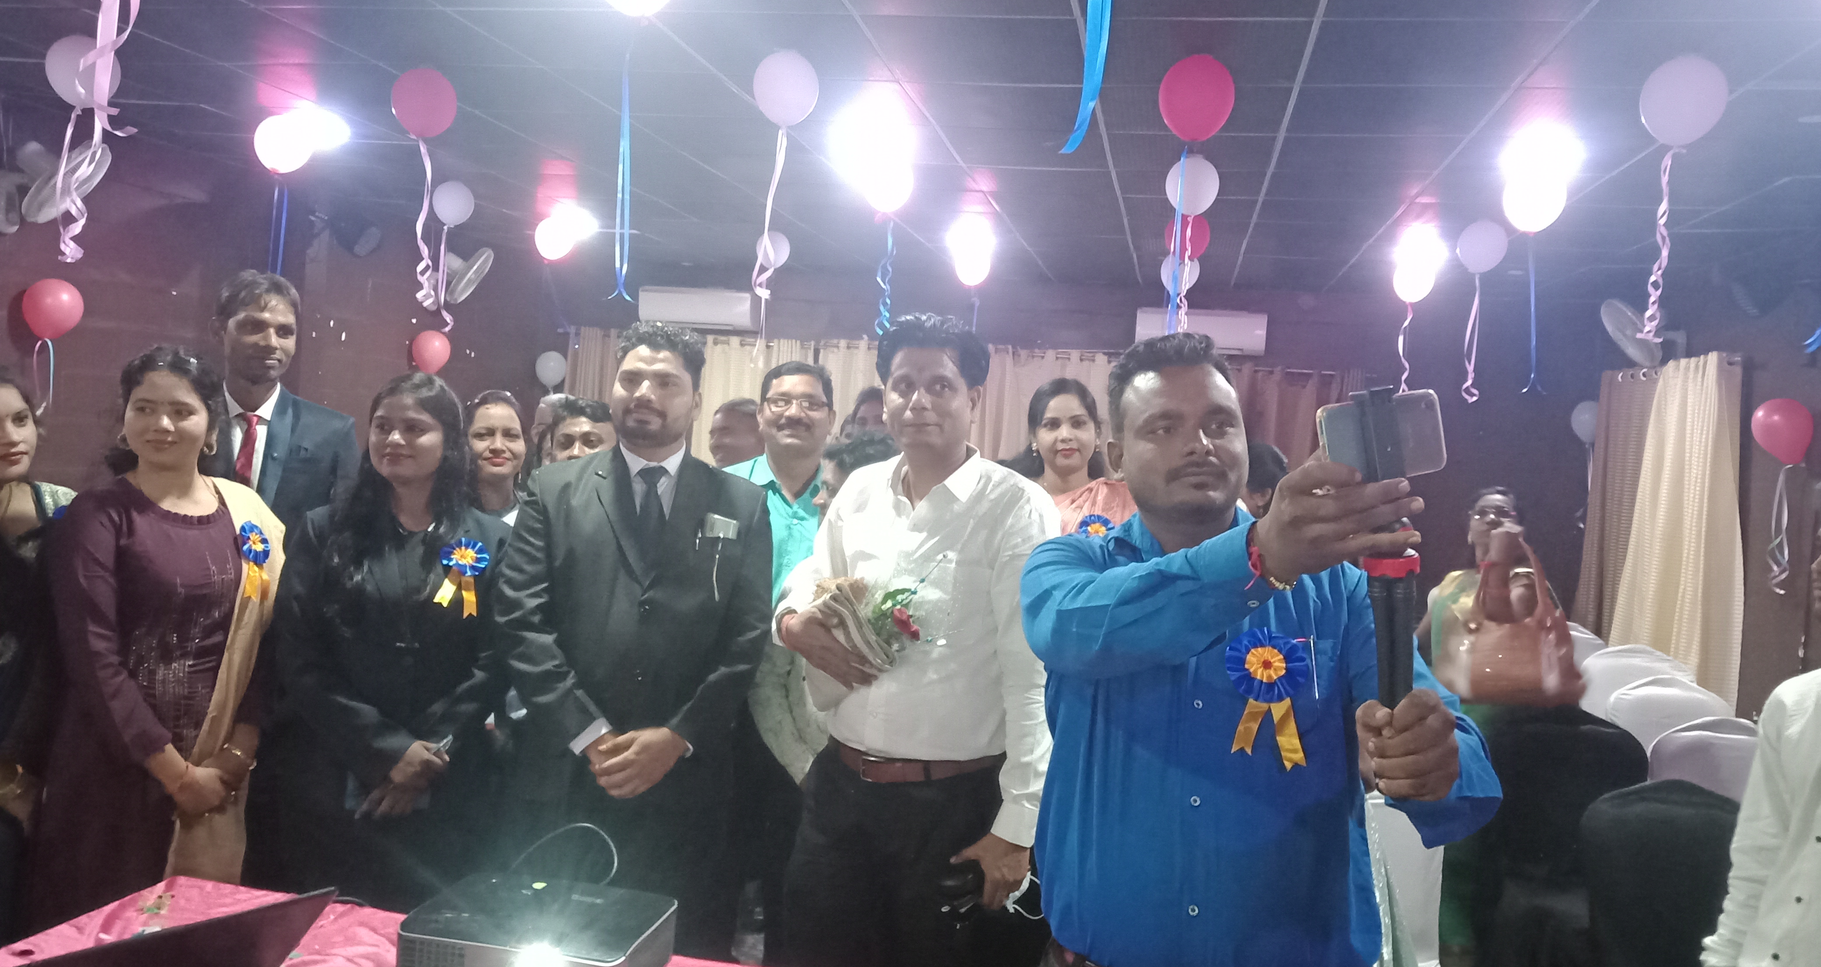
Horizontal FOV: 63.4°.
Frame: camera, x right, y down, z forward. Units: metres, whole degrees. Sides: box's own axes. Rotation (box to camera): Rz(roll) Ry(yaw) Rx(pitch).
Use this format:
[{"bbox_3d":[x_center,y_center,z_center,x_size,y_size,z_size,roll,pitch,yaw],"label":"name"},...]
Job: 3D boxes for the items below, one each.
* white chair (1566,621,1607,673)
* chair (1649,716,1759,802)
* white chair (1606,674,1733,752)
[{"bbox_3d":[2.901,1.058,6.757,0.450,0.870,0.520,4,2,18],"label":"white chair"},{"bbox_3d":[2.235,1.114,4.033,0.440,0.890,0.530,4,2,14],"label":"chair"},{"bbox_3d":[2.354,1.072,4.601,0.460,0.890,0.520,4,2,22],"label":"white chair"}]

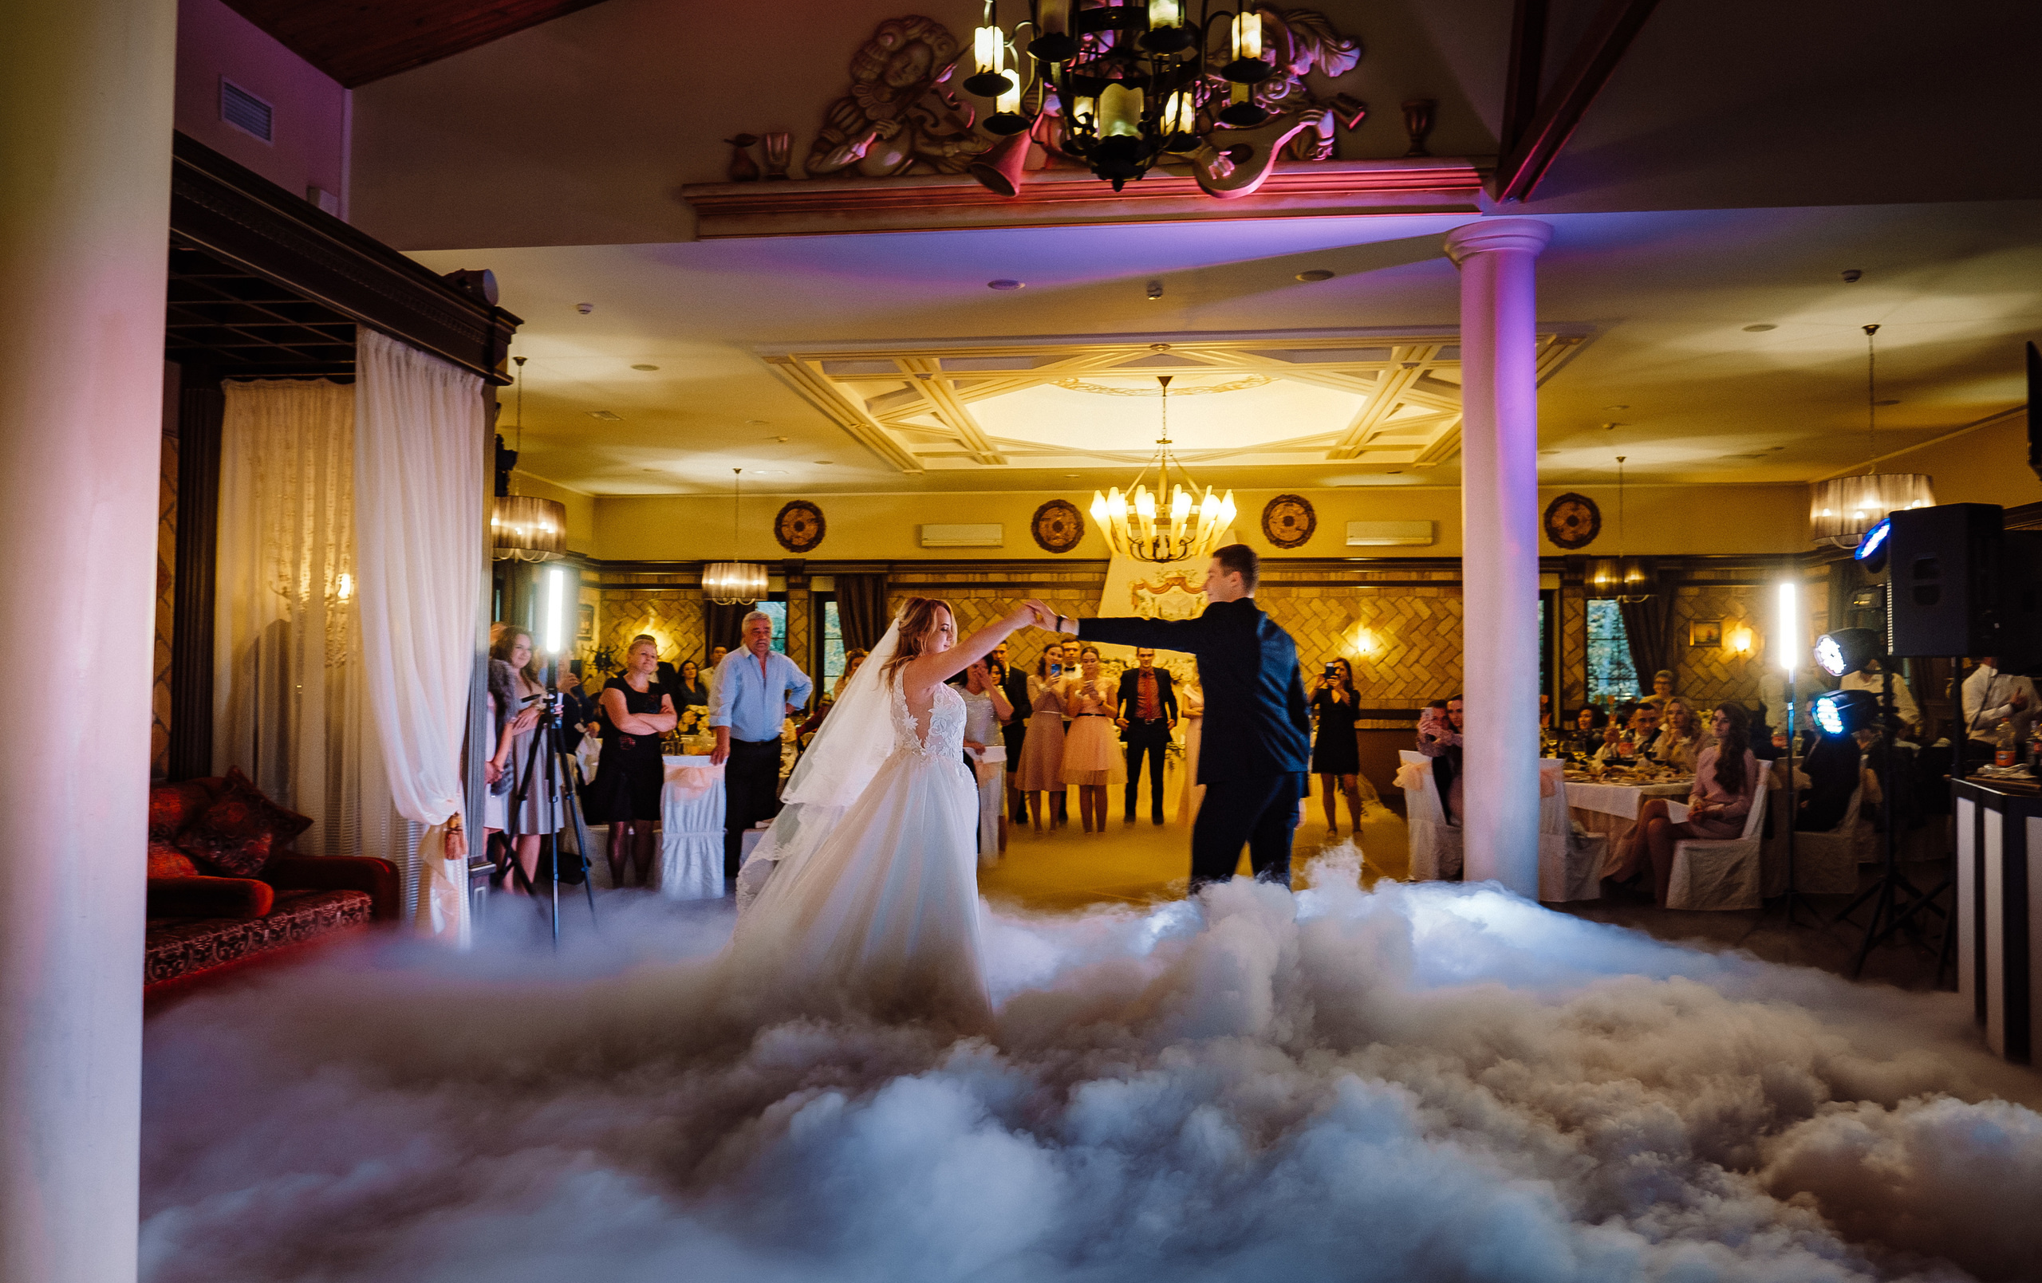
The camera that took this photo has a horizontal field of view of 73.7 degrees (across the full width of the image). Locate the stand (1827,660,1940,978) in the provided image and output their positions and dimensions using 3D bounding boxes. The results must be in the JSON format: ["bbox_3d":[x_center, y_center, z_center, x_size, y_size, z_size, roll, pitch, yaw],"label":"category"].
[{"bbox_3d":[4.315,0.838,6.800,0.650,1.500,0.650,0,-2,6],"label":"stand"}]

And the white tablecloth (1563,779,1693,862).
[{"bbox_3d":[4.048,1.301,9.411,1.450,0.760,1.450,2,-3,-35],"label":"white tablecloth"}]

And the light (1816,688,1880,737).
[{"bbox_3d":[4.258,0.361,7.000,0.260,0.215,0.215,-13,-2,-1],"label":"light"}]

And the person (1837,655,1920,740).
[{"bbox_3d":[7.370,0.897,11.700,0.400,1.770,0.540,2,-3,-44],"label":"person"}]

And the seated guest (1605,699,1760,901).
[{"bbox_3d":[4.062,0.992,8.329,0.860,1.212,0.480,1,-2,-7],"label":"seated guest"}]

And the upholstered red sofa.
[{"bbox_3d":[-3.170,1.036,4.970,0.900,0.940,1.950,0,-2,6],"label":"upholstered red sofa"}]

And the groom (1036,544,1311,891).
[{"bbox_3d":[0.649,0.542,5.440,0.840,1.862,0.820,-1,-3,44],"label":"groom"}]

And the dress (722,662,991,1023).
[{"bbox_3d":[-0.661,0.806,5.300,1.080,1.440,0.960,0,-2,7],"label":"dress"}]

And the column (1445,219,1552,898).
[{"bbox_3d":[2.555,-0.316,7.224,0.550,3.805,0.550,0,-2,7],"label":"column"}]

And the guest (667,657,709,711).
[{"bbox_3d":[-3.543,0.982,14.500,0.450,1.580,0.300,1,-2,-14],"label":"guest"}]

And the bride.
[{"bbox_3d":[-0.543,0.676,5.300,1.220,1.700,0.920,0,-2,7],"label":"bride"}]

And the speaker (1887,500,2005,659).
[{"bbox_3d":[4.430,-0.285,6.480,0.380,0.705,0.380,1,-2,-9],"label":"speaker"}]

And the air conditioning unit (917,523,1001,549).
[{"bbox_3d":[-0.748,-1.334,17.044,1.050,0.290,0.220,0,-2,7],"label":"air conditioning unit"}]

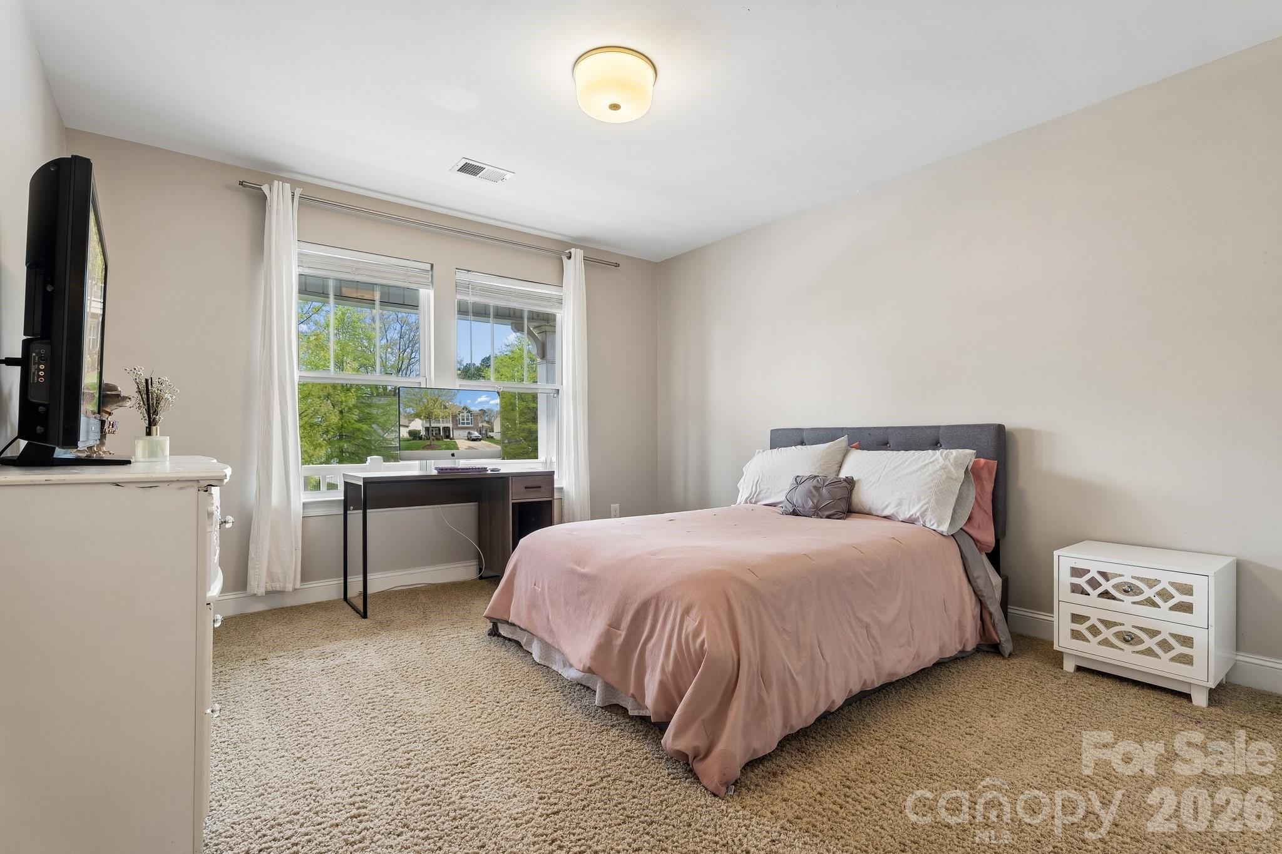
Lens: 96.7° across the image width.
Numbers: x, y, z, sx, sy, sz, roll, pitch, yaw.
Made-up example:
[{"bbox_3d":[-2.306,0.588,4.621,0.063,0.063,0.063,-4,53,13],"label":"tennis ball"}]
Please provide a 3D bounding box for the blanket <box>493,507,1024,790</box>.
[{"bbox_3d":[0.427,0.732,2.682,1.730,0.570,1.660,0,0,-38],"label":"blanket"}]

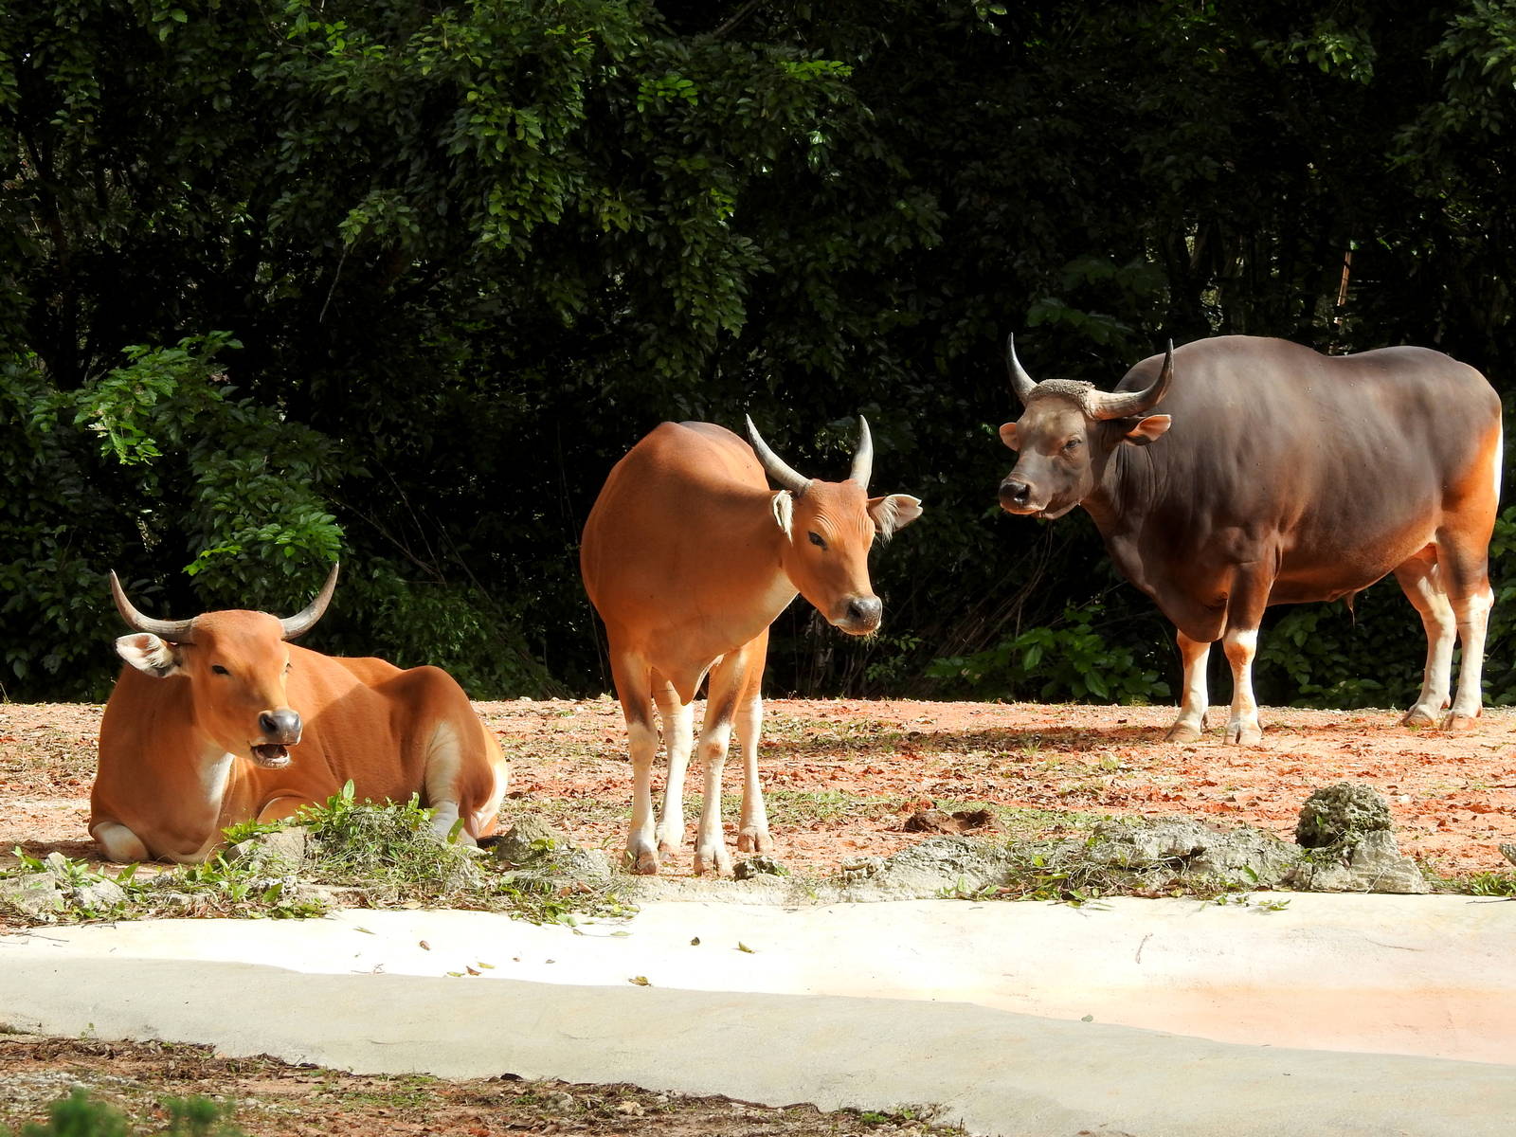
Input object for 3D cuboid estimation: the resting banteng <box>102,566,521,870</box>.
[{"bbox_3d":[-1.333,0.434,20.831,1.570,0.940,0.800,-2,3,-45],"label":"resting banteng"}]

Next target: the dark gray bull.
[{"bbox_3d":[2.106,-0.150,26.884,2.550,1.650,0.780,-2,3,-42],"label":"dark gray bull"}]

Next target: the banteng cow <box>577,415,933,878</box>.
[{"bbox_3d":[-0.022,0.212,20.604,1.060,1.400,1.850,0,2,7],"label":"banteng cow"}]

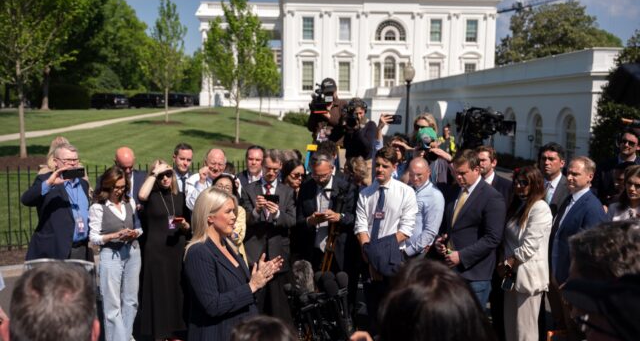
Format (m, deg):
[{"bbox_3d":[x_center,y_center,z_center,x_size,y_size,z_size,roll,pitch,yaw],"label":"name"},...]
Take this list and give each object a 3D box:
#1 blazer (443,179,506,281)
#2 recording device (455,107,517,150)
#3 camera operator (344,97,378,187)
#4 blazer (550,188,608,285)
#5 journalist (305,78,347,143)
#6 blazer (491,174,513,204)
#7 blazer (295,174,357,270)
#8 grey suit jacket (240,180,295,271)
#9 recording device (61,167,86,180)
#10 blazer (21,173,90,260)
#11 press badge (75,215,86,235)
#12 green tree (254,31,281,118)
[{"bbox_3d":[1.189,0.443,4.350,0.340,0.790,0.490,-5,8,-38],"label":"blazer"},{"bbox_3d":[1.655,-0.409,5.689,0.580,0.420,0.300,3,7,25],"label":"recording device"},{"bbox_3d":[0.406,0.130,5.700,0.580,1.700,0.500,4,7,27],"label":"camera operator"},{"bbox_3d":[1.958,0.545,4.309,0.330,0.780,0.480,-3,7,-25],"label":"blazer"},{"bbox_3d":[0.109,-0.073,5.900,0.600,1.780,0.500,3,7,20],"label":"journalist"},{"bbox_3d":[1.445,0.409,4.850,0.490,0.780,0.300,5,8,33],"label":"blazer"},{"bbox_3d":[0.046,0.432,4.731,0.520,0.820,0.400,1,7,6],"label":"blazer"},{"bbox_3d":[-0.435,0.466,4.805,0.490,0.790,0.380,0,7,-3],"label":"grey suit jacket"},{"bbox_3d":[-1.950,0.024,4.500,0.163,0.078,0.010,-6,3,-27],"label":"recording device"},{"bbox_3d":[-2.283,0.399,4.930,0.540,0.780,0.420,-6,9,-44],"label":"blazer"},{"bbox_3d":[-2.035,0.460,4.836,0.080,0.160,0.020,-5,8,-38],"label":"press badge"},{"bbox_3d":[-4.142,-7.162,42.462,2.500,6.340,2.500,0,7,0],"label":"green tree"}]

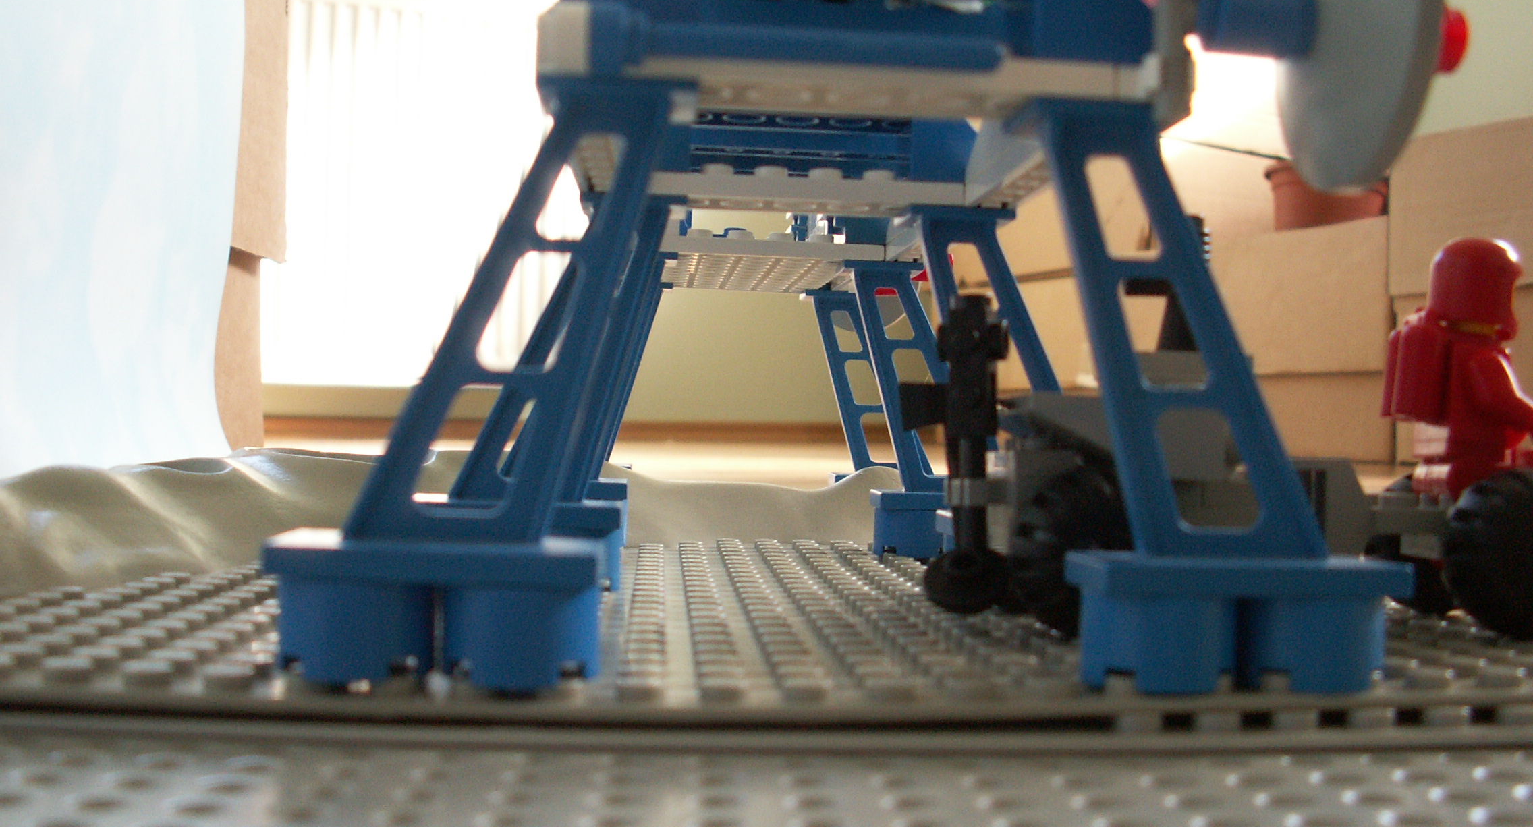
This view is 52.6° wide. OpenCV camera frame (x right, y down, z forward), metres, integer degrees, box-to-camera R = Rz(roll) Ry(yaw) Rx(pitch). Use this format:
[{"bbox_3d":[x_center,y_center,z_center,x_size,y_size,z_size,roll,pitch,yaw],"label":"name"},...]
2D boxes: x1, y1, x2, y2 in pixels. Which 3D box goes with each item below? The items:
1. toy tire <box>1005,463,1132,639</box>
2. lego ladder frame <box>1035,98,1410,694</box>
[{"bbox_3d":[0.040,0.017,0.184,0.021,0.021,0.012,2,0,-8],"label":"toy tire"},{"bbox_3d":[0.046,-0.001,0.163,0.040,0.059,0.016,2,0,-4],"label":"lego ladder frame"}]

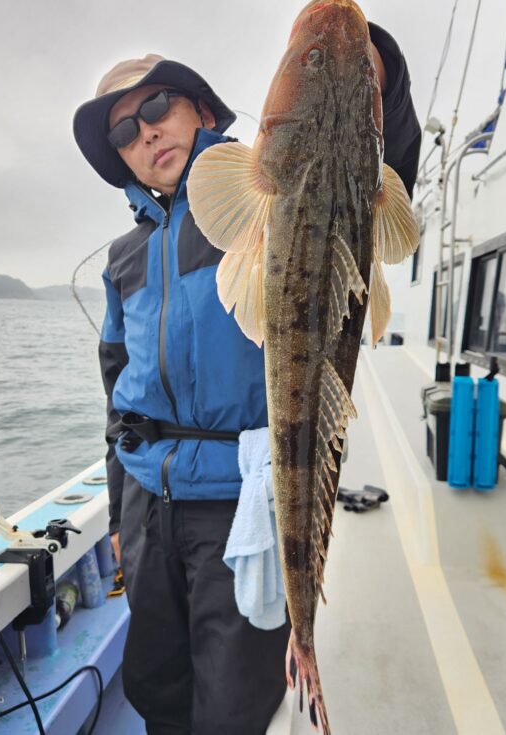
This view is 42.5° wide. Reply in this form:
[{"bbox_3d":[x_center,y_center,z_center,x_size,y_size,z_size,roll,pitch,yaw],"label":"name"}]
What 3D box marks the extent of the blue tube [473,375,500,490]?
[{"bbox_3d":[0.809,0.233,2.269,0.072,0.379,0.069,0,5,8],"label":"blue tube"}]

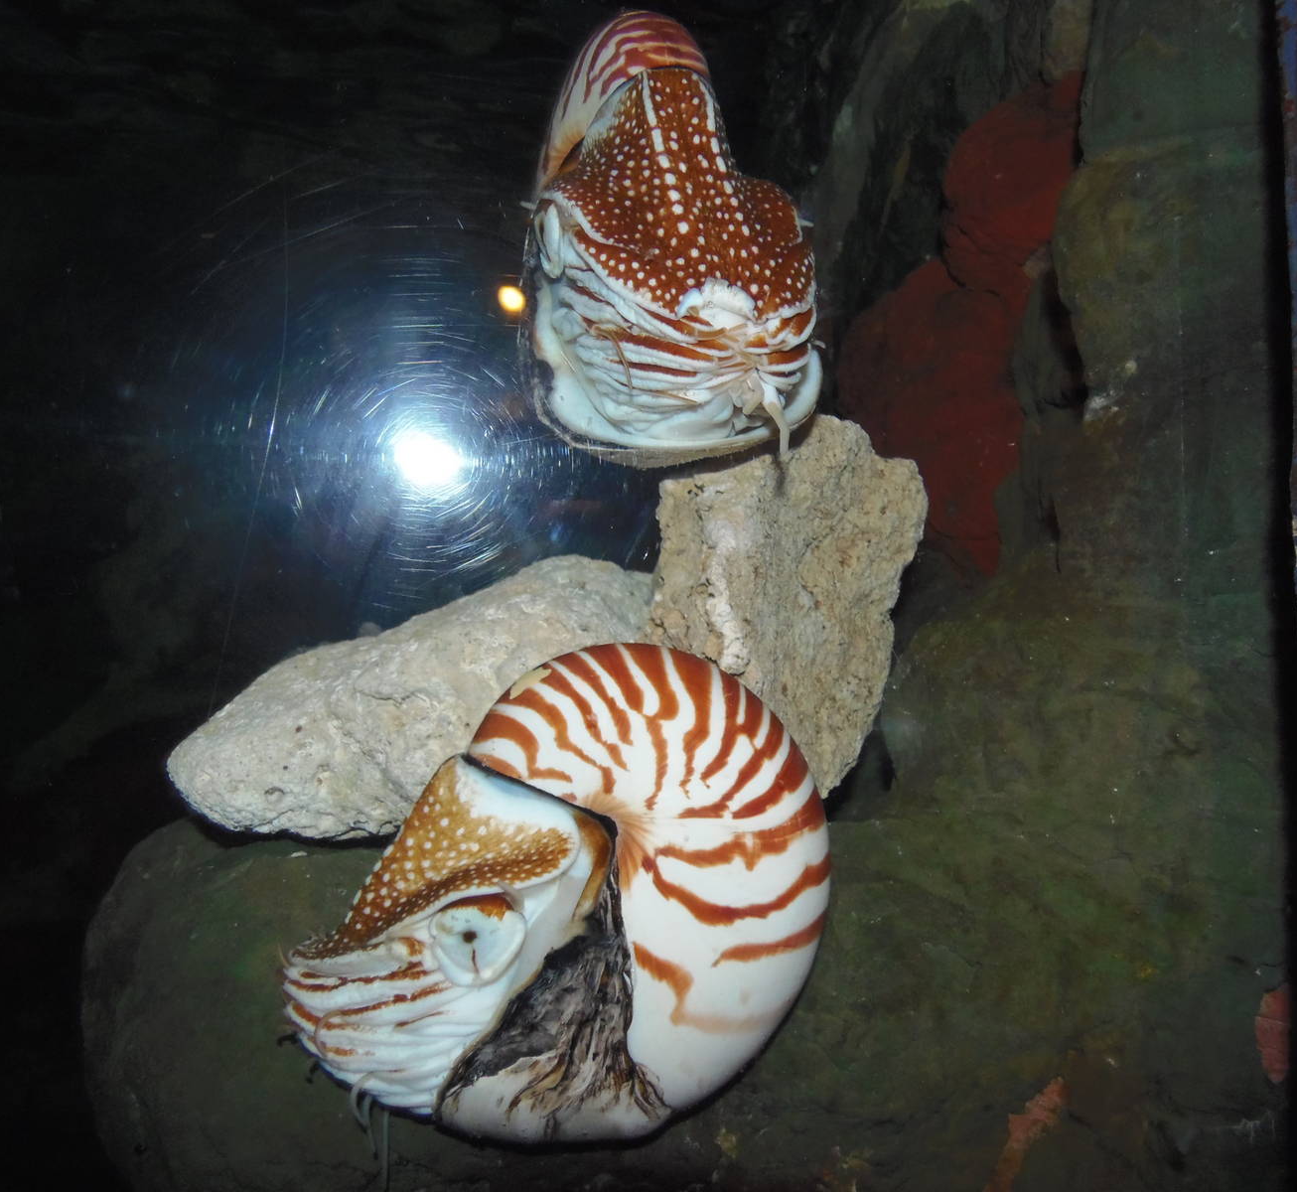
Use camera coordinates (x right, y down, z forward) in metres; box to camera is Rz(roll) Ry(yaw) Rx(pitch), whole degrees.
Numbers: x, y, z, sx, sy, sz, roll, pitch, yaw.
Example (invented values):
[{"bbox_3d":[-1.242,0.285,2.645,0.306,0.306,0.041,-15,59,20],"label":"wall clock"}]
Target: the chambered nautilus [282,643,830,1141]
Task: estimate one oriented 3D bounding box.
[{"bbox_3d":[-0.035,0.108,0.420,0.190,0.175,0.095,-3,8,-17],"label":"chambered nautilus"}]

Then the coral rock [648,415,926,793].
[{"bbox_3d":[0.066,0.004,0.545,0.115,0.175,0.095,-3,8,-18],"label":"coral rock"}]

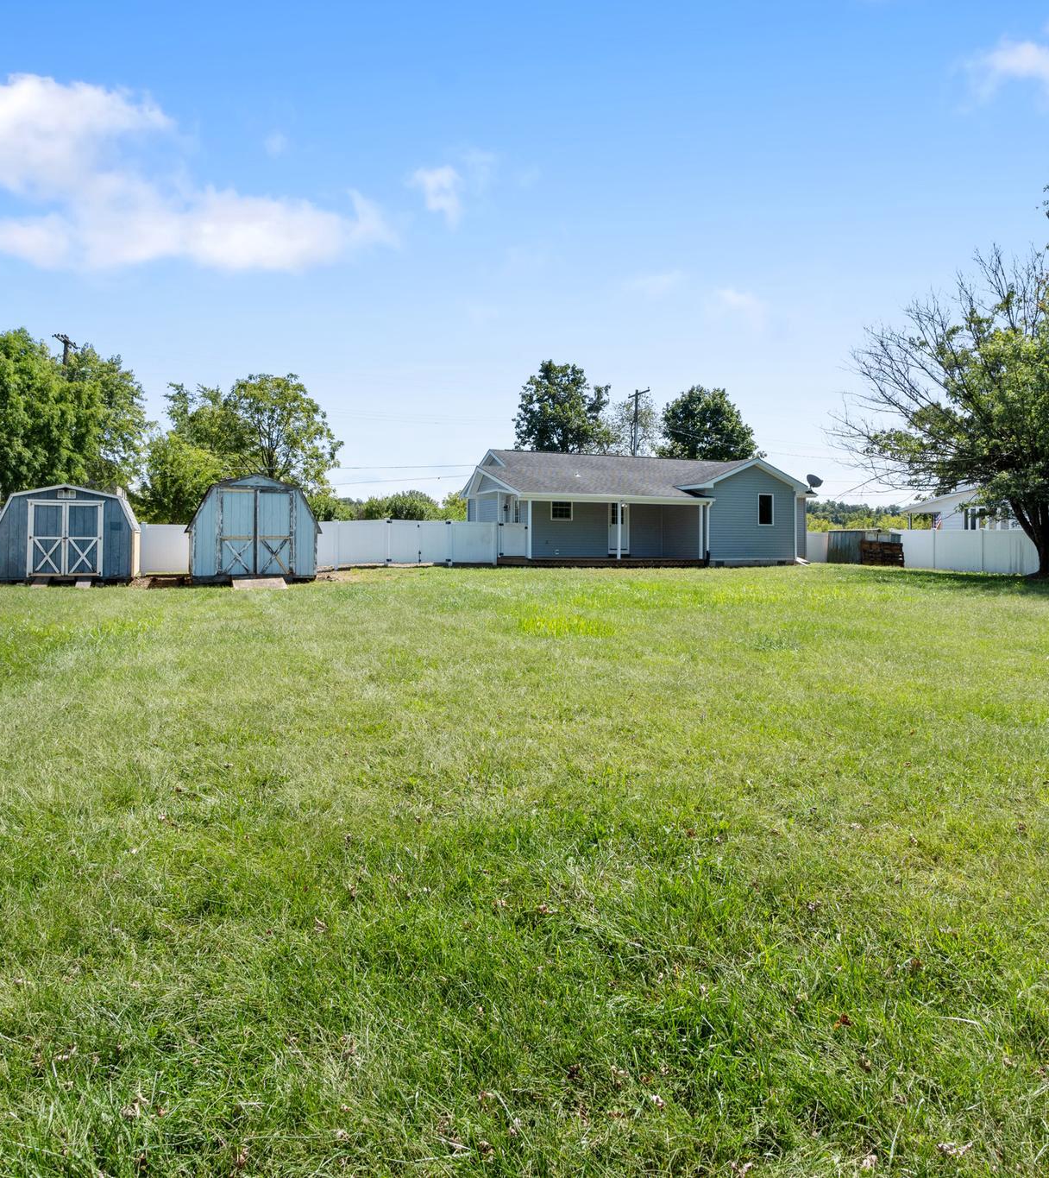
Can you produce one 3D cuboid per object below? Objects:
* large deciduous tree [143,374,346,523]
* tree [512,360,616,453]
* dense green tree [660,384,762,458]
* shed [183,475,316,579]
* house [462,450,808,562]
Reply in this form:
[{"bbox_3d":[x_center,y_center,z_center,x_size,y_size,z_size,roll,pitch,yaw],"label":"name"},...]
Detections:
[{"bbox_3d":[-13.400,-5.400,37.000,9.000,9.400,8.200,0,0,0],"label":"large deciduous tree"},{"bbox_3d":[2.500,-7.950,50.000,7.200,13.300,7.000,0,0,0],"label":"tree"},{"bbox_3d":[11.700,-7.150,50.000,7.000,11.700,6.800,0,0,0],"label":"dense green tree"},{"bbox_3d":[-7.470,-1.600,21.500,3.200,2.650,3.000,0,0,-22],"label":"shed"},{"bbox_3d":[5.150,-3.650,37.000,14.700,5.300,10.400,0,0,-17],"label":"house"}]

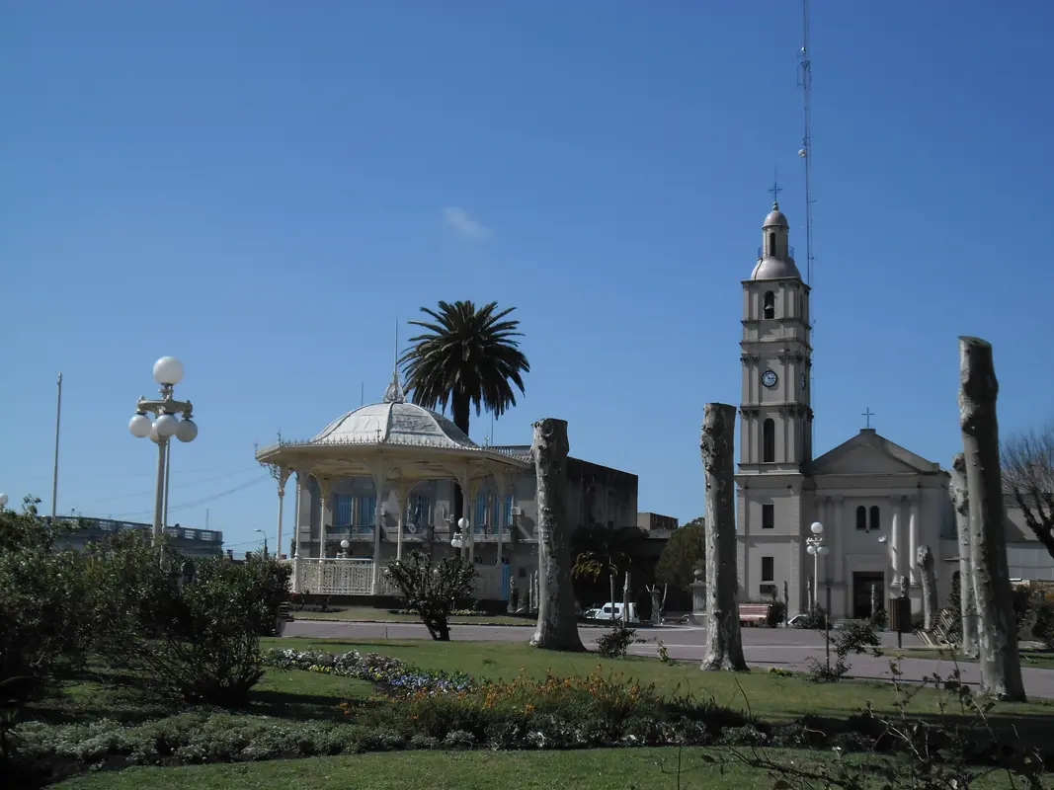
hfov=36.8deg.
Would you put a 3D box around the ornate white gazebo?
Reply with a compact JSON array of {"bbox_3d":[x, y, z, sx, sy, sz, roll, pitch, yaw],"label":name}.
[{"bbox_3d":[-4.328,3.004,51.017,8.400,7.576,8.400,2,-7,-5],"label":"ornate white gazebo"}]

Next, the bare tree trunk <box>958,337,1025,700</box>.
[{"bbox_3d":[5.236,1.346,17.854,0.640,4.048,0.560,1,-7,0],"label":"bare tree trunk"}]

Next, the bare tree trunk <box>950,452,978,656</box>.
[{"bbox_3d":[8.316,3.020,30.050,0.500,3.863,0.440,1,-7,0],"label":"bare tree trunk"}]

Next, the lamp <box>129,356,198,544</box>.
[{"bbox_3d":[-5.444,1.656,23.463,0.980,4.485,0.980,3,-7,-13],"label":"lamp"}]

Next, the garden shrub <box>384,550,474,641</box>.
[{"bbox_3d":[-2.072,4.352,34.227,1.850,1.886,1.700,1,-7,0],"label":"garden shrub"}]

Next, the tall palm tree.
[{"bbox_3d":[-2.994,2.879,76.240,6.200,15.073,6.200,2,-7,-2],"label":"tall palm tree"}]

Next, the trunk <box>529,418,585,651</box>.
[{"bbox_3d":[0.667,2.916,33.402,1.050,4.881,0.950,1,-7,1],"label":"trunk"}]

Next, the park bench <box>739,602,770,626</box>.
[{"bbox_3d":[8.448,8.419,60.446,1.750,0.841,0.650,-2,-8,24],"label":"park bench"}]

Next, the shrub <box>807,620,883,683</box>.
[{"bbox_3d":[4.057,3.275,20.191,0.930,0.759,0.800,1,-7,0],"label":"shrub"}]

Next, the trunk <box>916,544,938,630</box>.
[{"bbox_3d":[16.567,8.032,65.561,0.750,3.575,0.700,0,-8,14],"label":"trunk"}]

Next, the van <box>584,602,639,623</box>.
[{"bbox_3d":[5.736,15.424,112.112,4.200,1.800,1.650,-2,-8,20],"label":"van"}]

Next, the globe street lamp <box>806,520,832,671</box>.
[{"bbox_3d":[9.948,6.184,54.232,0.880,3.733,0.880,1,-7,0],"label":"globe street lamp"}]

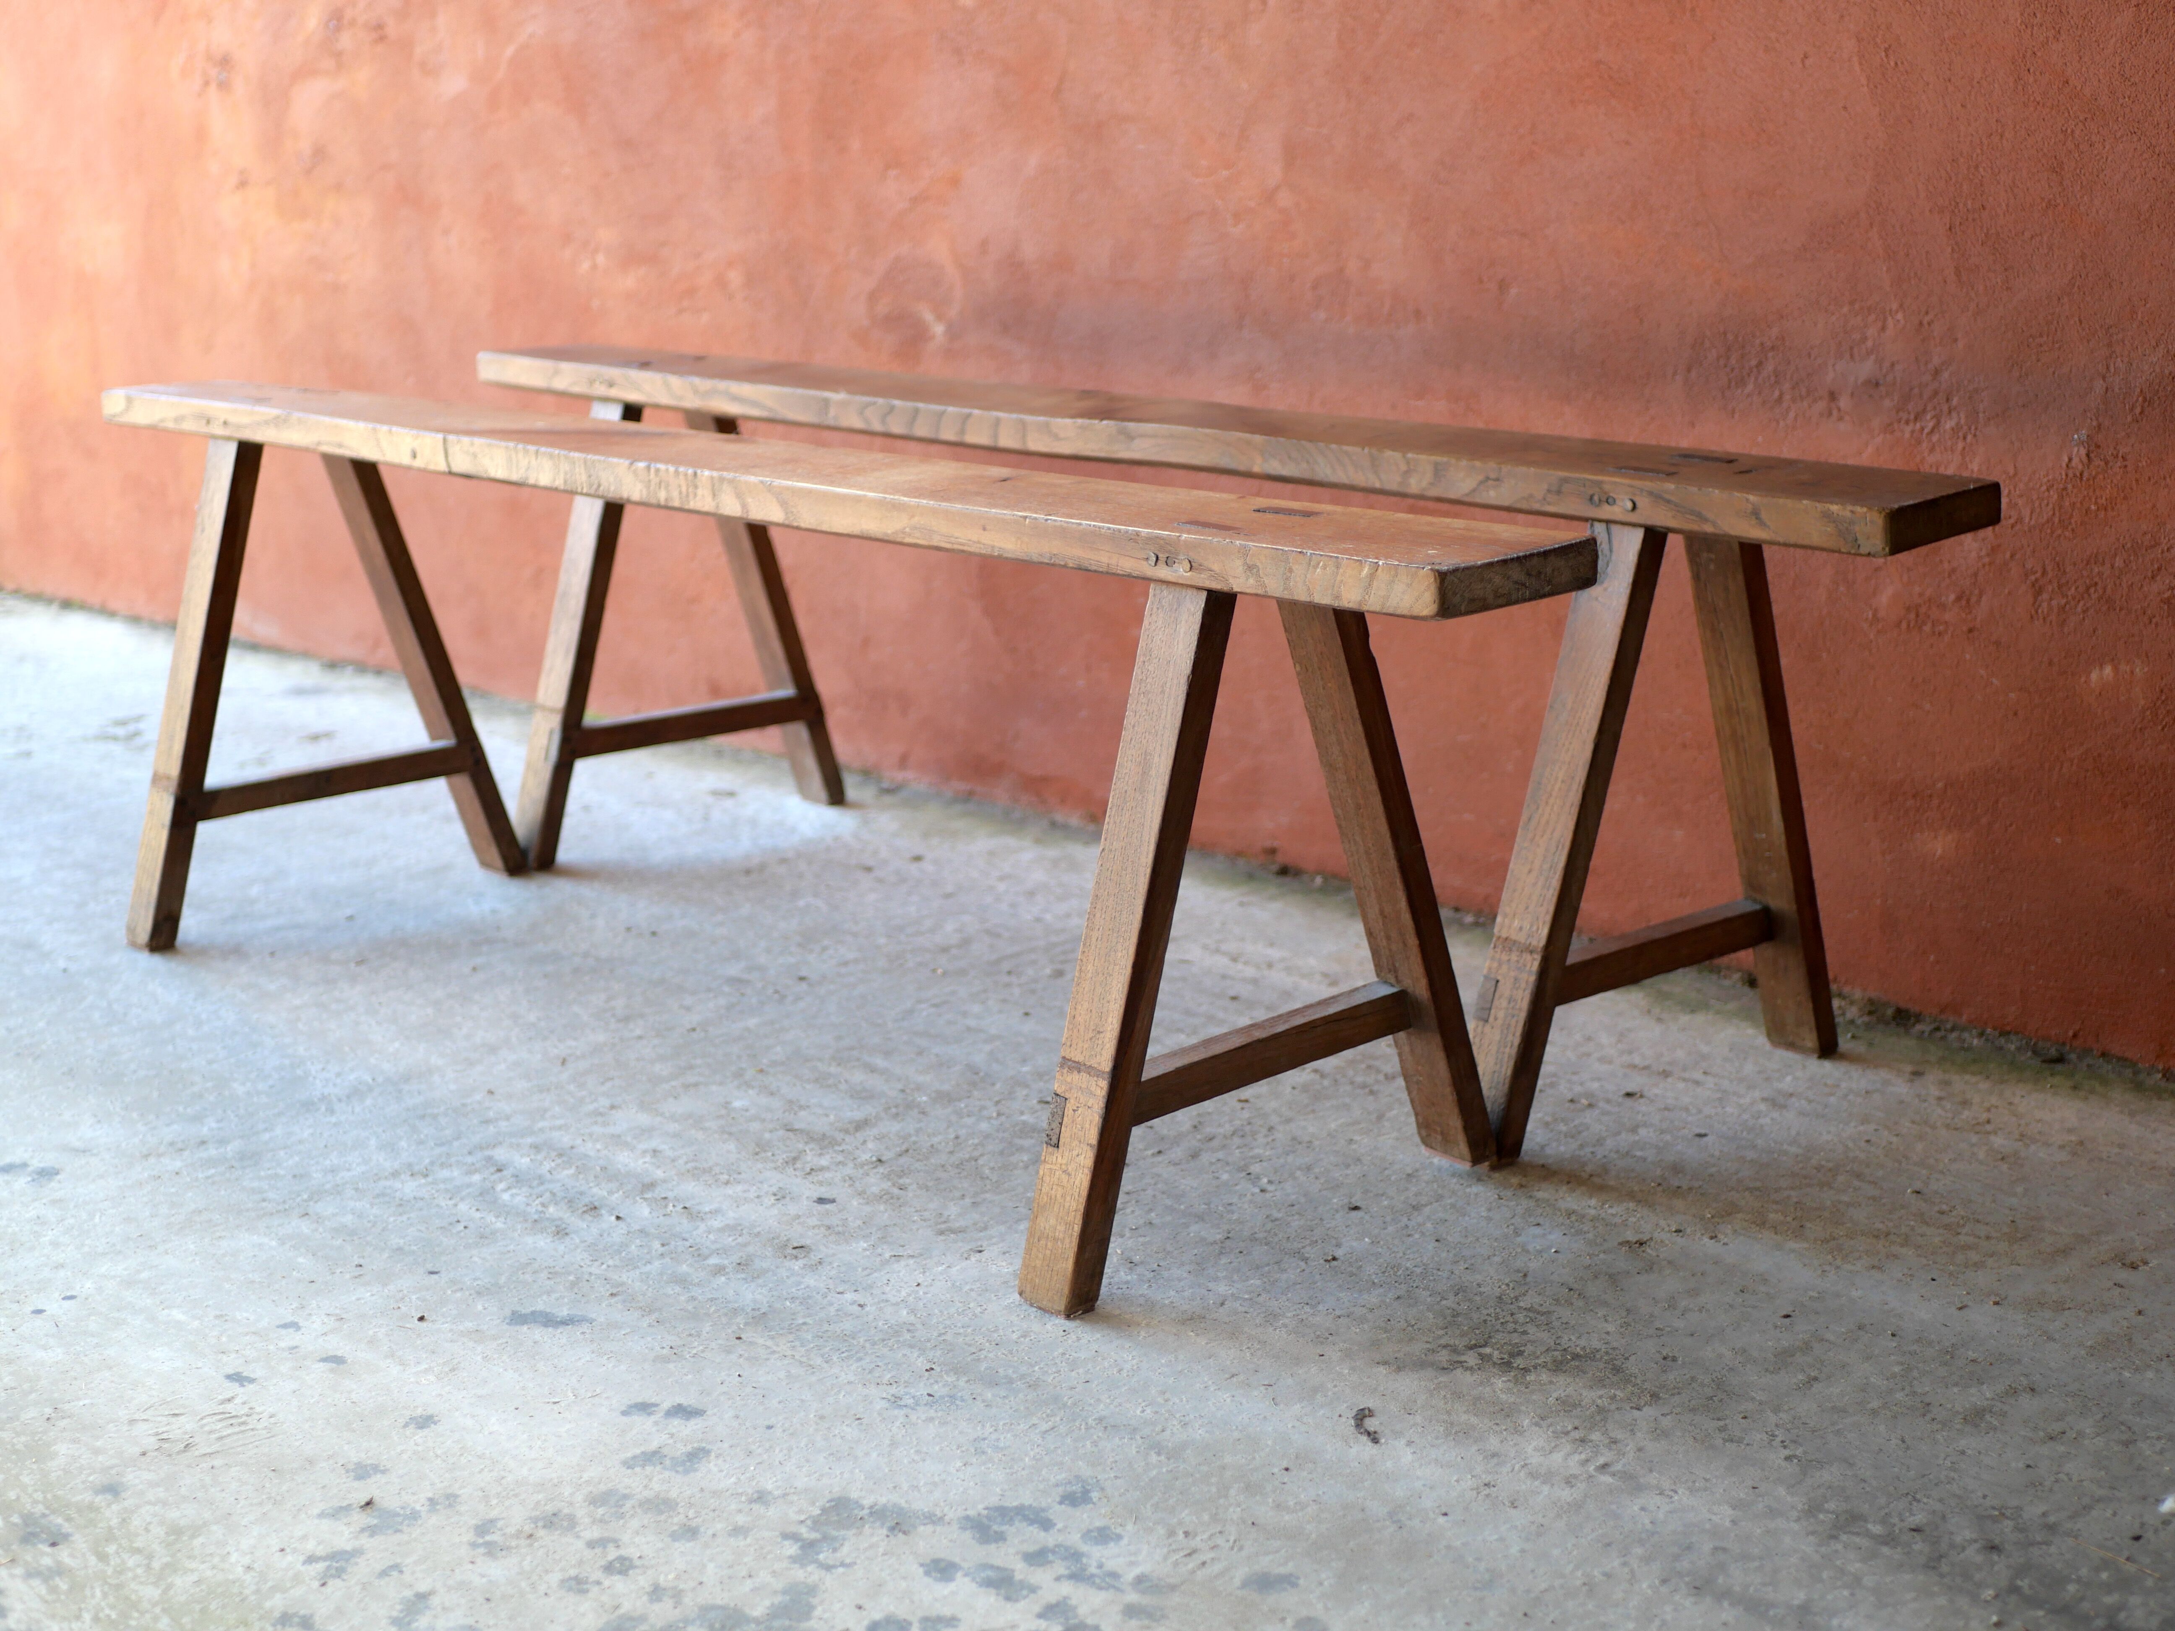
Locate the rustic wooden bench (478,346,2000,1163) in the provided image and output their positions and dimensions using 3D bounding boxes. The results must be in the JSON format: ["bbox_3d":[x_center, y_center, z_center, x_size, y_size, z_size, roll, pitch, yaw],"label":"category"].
[{"bbox_3d":[-0.007,-0.123,2.860,0.408,0.495,1.802,-13,18,-40],"label":"rustic wooden bench"}]

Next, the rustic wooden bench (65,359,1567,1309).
[{"bbox_3d":[-0.325,-0.057,2.607,0.424,0.495,1.748,-13,18,-41],"label":"rustic wooden bench"}]

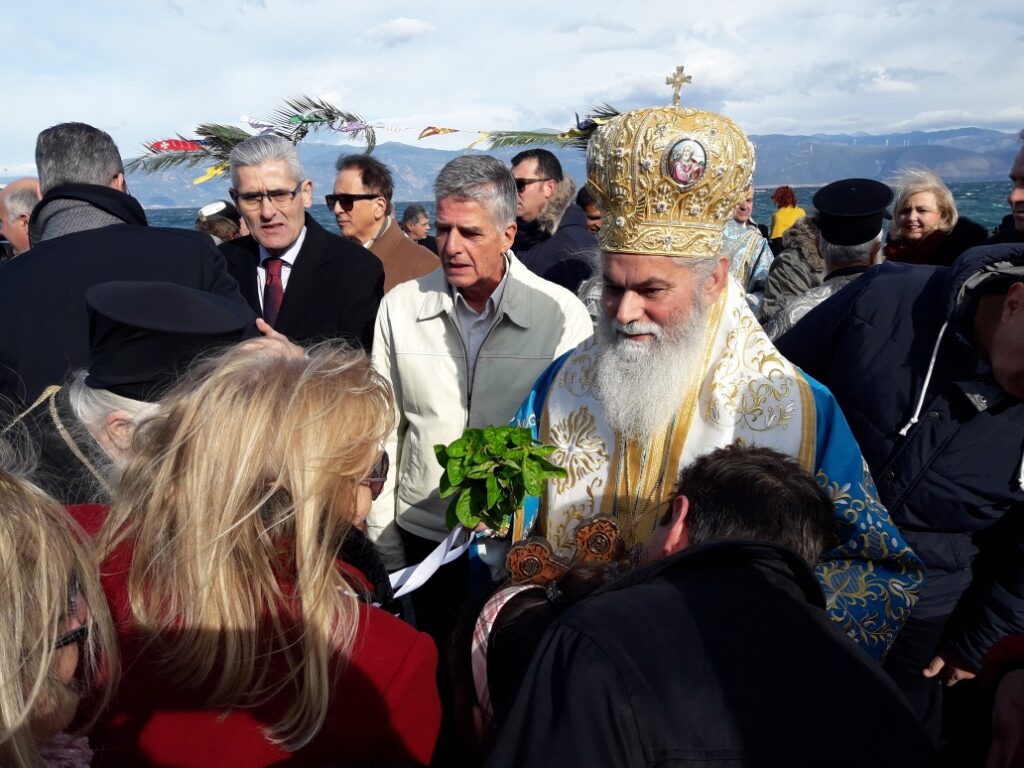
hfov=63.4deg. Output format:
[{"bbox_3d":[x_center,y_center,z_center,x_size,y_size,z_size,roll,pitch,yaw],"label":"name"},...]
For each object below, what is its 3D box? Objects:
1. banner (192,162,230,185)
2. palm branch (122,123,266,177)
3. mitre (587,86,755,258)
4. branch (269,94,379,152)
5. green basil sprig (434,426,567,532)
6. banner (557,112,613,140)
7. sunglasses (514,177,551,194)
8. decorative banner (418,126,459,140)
[{"bbox_3d":[-2.032,-1.423,5.600,0.260,0.140,0.100,-2,13,0],"label":"banner"},{"bbox_3d":[-2.164,-1.614,5.700,0.970,0.360,0.450,-2,13,0],"label":"palm branch"},{"bbox_3d":[0.256,-0.344,1.340,0.265,0.280,0.265,14,17,41],"label":"mitre"},{"bbox_3d":[-1.304,-1.793,5.700,0.740,0.380,0.400,-2,13,0],"label":"branch"},{"bbox_3d":[-0.018,0.137,1.200,0.185,0.160,0.175,2,13,18],"label":"green basil sprig"},{"bbox_3d":[0.499,-1.772,5.700,0.390,0.190,0.130,-2,13,0],"label":"banner"},{"bbox_3d":[0.074,-0.689,2.860,0.145,0.050,0.145,-8,14,-18],"label":"sunglasses"},{"bbox_3d":[-0.506,-1.724,5.700,0.280,0.100,0.100,-2,13,0],"label":"decorative banner"}]

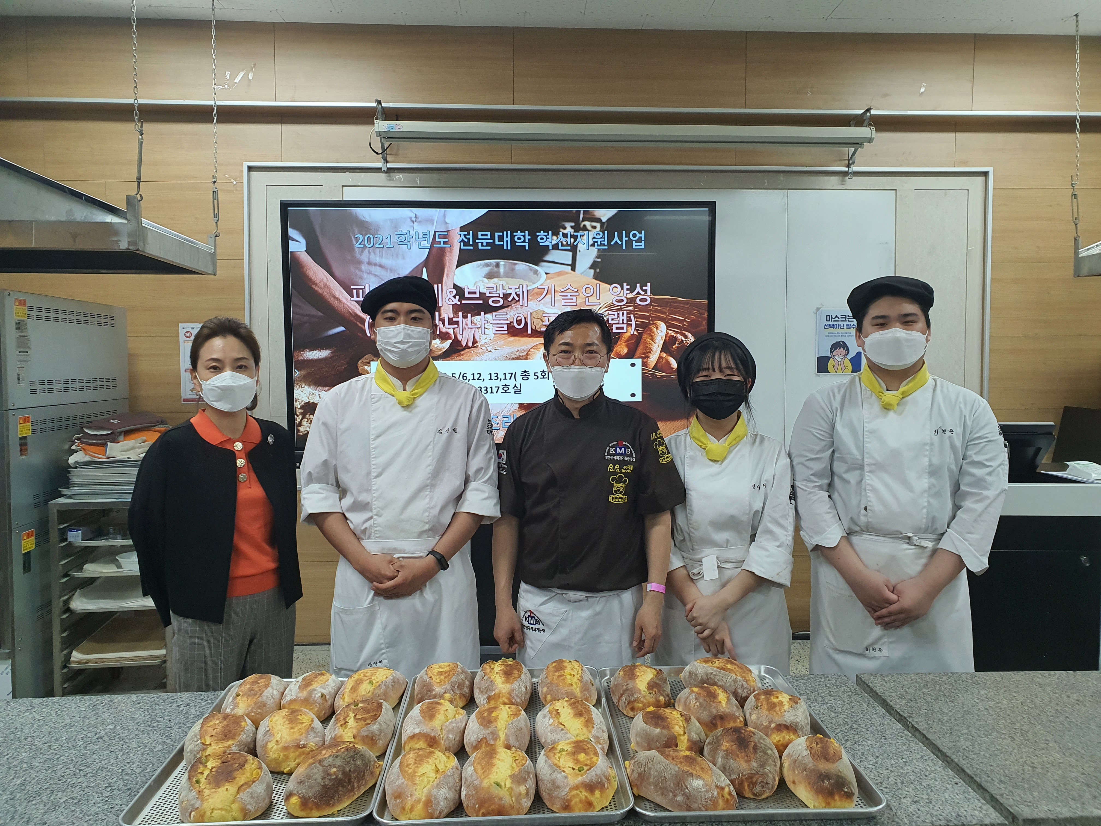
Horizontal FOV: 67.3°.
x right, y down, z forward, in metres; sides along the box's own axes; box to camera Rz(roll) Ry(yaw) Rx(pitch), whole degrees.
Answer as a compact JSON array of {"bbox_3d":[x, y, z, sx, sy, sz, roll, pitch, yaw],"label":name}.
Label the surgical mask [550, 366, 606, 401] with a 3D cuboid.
[{"bbox_3d":[0.069,-0.072,2.050,0.138,0.090,0.085,0,4,2],"label":"surgical mask"}]

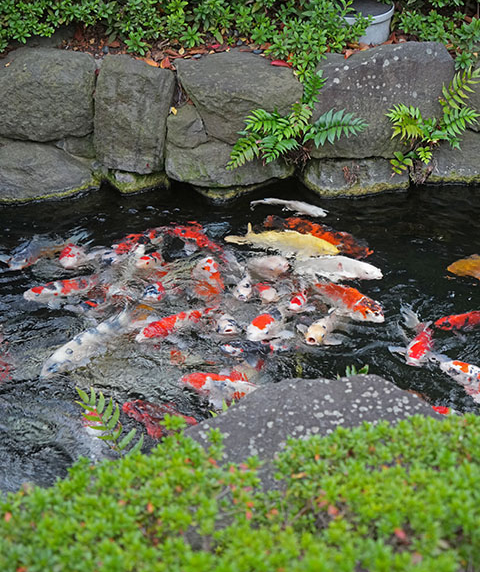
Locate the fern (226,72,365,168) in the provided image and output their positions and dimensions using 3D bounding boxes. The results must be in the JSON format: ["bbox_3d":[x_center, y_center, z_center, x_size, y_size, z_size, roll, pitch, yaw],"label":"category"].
[{"bbox_3d":[0.288,-0.853,4.479,0.691,0.420,0.360,-3,32,-5],"label":"fern"}]

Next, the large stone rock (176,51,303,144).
[{"bbox_3d":[-0.003,-0.994,4.591,0.638,0.400,0.450,-3,32,-5],"label":"large stone rock"}]

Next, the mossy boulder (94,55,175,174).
[{"bbox_3d":[-0.590,-1.021,5.031,0.436,0.658,0.360,0,33,0],"label":"mossy boulder"}]

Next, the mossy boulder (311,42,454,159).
[{"bbox_3d":[0.754,-1.000,4.658,0.739,0.520,0.480,-3,32,-5],"label":"mossy boulder"}]

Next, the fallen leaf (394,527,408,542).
[{"bbox_3d":[0.358,0.551,1.950,0.018,0.012,0.036,-23,40,-30],"label":"fallen leaf"}]

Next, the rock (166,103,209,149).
[{"bbox_3d":[-0.285,-0.904,4.875,0.228,0.268,0.250,0,34,0],"label":"rock"}]

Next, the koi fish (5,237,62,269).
[{"bbox_3d":[-0.904,-0.161,4.051,0.130,0.130,0.386,24,39,33],"label":"koi fish"}]

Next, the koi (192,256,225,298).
[{"bbox_3d":[-0.135,0.005,4.141,0.140,0.120,0.380,-7,35,-10],"label":"koi"}]

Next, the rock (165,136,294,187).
[{"bbox_3d":[-0.058,-0.739,4.953,0.711,0.301,0.350,0,34,0],"label":"rock"}]

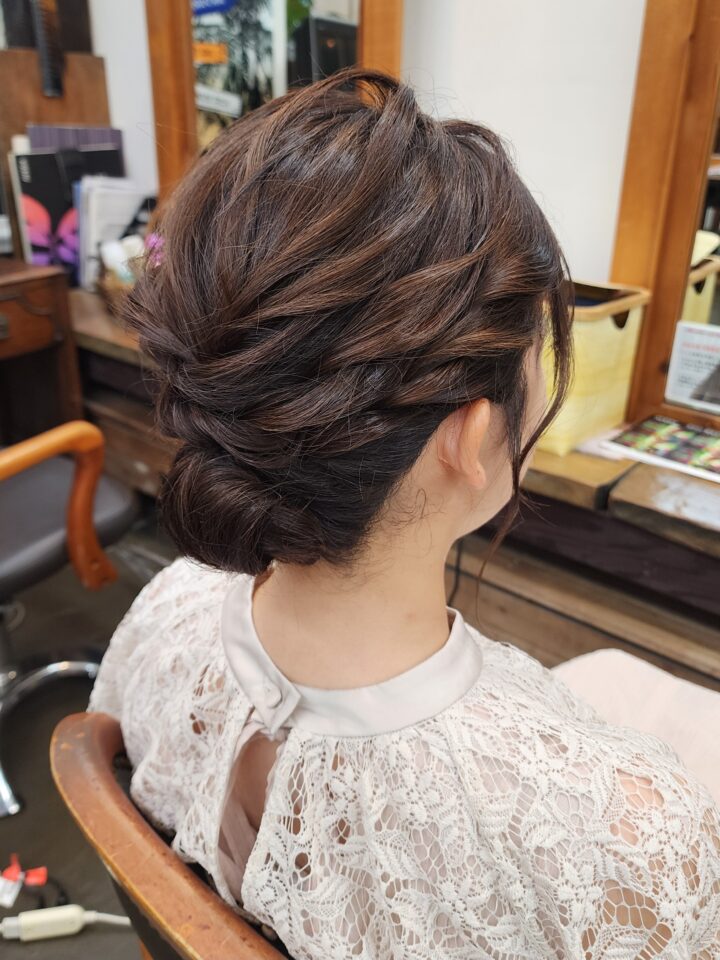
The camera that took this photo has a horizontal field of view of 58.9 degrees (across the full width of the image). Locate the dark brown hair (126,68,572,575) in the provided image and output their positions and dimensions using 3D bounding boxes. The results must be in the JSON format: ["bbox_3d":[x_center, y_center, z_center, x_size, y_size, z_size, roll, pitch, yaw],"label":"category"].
[{"bbox_3d":[0.003,-0.086,0.390,0.260,0.270,0.205,-17,27,-42],"label":"dark brown hair"}]

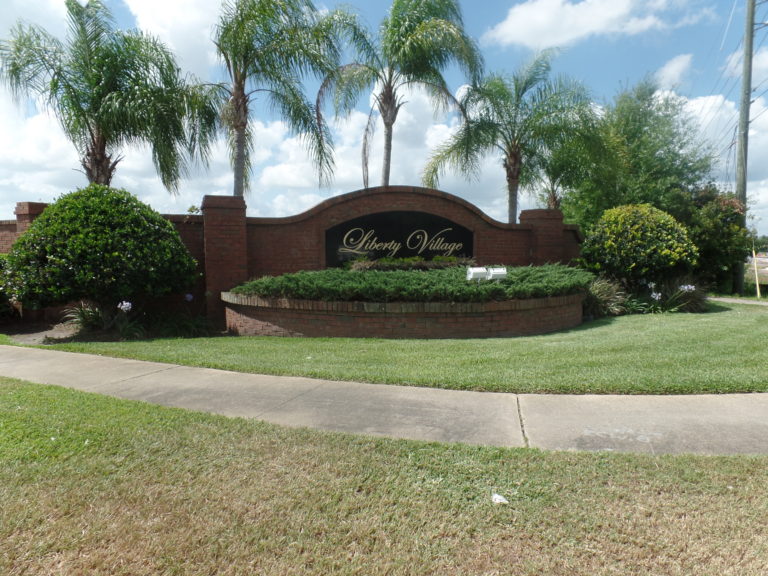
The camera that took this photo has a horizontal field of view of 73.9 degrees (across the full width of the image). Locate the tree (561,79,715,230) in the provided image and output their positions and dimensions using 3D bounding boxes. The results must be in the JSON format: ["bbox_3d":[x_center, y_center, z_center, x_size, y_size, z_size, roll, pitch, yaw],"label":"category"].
[{"bbox_3d":[9.171,-3.813,18.758,5.300,7.400,5.200,0,4,0],"label":"tree"}]

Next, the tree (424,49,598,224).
[{"bbox_3d":[3.532,-3.218,14.594,4.800,6.800,4.500,0,4,0],"label":"tree"}]

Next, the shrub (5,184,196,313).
[{"bbox_3d":[-4.372,-0.552,8.083,2.650,2.110,2.450,0,4,0],"label":"shrub"}]

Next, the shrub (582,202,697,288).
[{"bbox_3d":[5.549,-0.792,11.170,2.300,2.010,2.200,0,4,0],"label":"shrub"}]

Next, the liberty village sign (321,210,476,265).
[{"bbox_3d":[0.354,-0.936,10.038,3.030,1.120,0.100,-1,5,-16],"label":"liberty village sign"}]

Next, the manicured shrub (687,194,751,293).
[{"bbox_3d":[9.226,-1.207,14.246,2.100,2.700,2.000,0,4,0],"label":"manicured shrub"}]

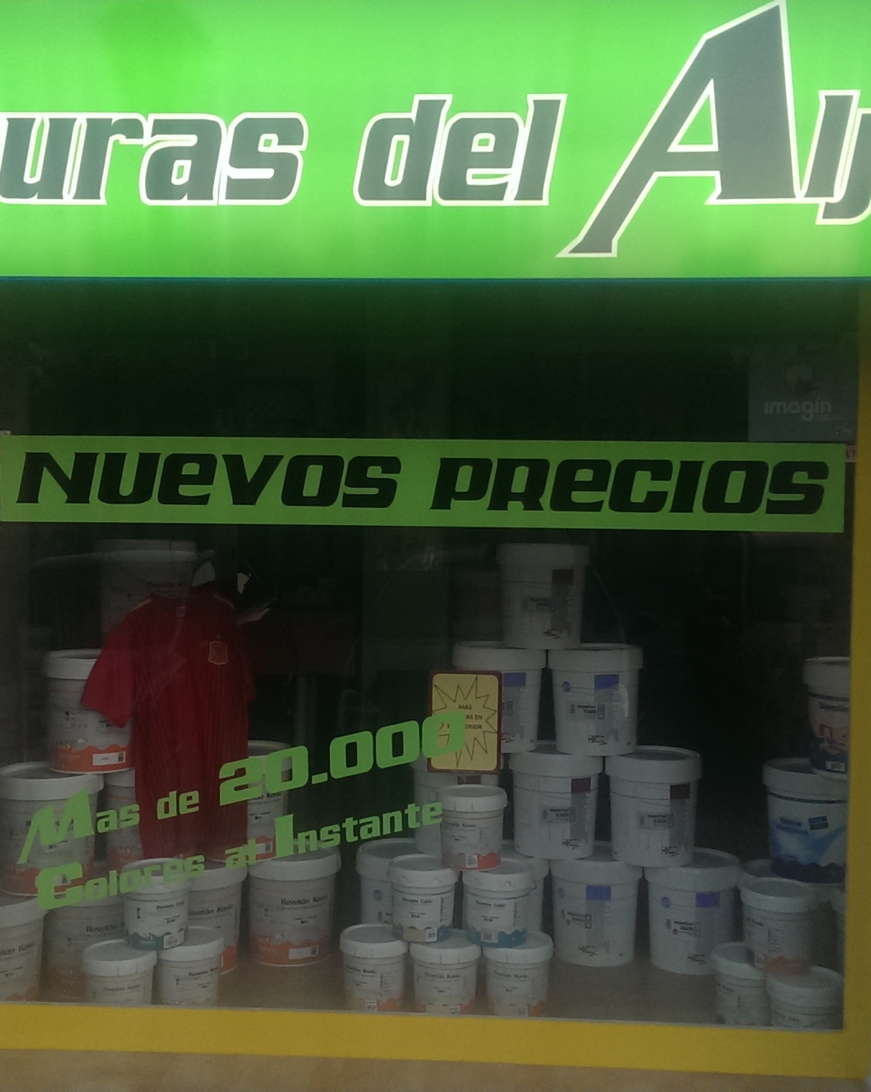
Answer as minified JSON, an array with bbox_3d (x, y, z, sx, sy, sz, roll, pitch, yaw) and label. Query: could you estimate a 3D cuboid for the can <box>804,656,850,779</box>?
[{"bbox_3d":[1.224,0.501,4.190,0.293,0.321,0.293,1,2,16],"label":"can"}]

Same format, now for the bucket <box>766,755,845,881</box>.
[{"bbox_3d":[1.108,0.804,4.214,0.289,0.316,0.289,1,2,21],"label":"bucket"}]

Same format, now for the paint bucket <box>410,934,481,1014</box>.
[{"bbox_3d":[0.028,1.176,3.929,0.191,0.199,0.191,1,1,0],"label":"paint bucket"}]

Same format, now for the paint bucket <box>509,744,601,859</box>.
[{"bbox_3d":[0.379,0.800,4.525,0.293,0.321,0.293,1,2,5],"label":"paint bucket"}]

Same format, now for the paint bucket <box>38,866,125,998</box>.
[{"bbox_3d":[-0.966,1.122,4.183,0.294,0.324,0.294,1,2,0],"label":"paint bucket"}]

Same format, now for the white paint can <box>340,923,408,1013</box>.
[{"bbox_3d":[-0.171,1.188,4.011,0.195,0.202,0.195,1,2,-2],"label":"white paint can"}]

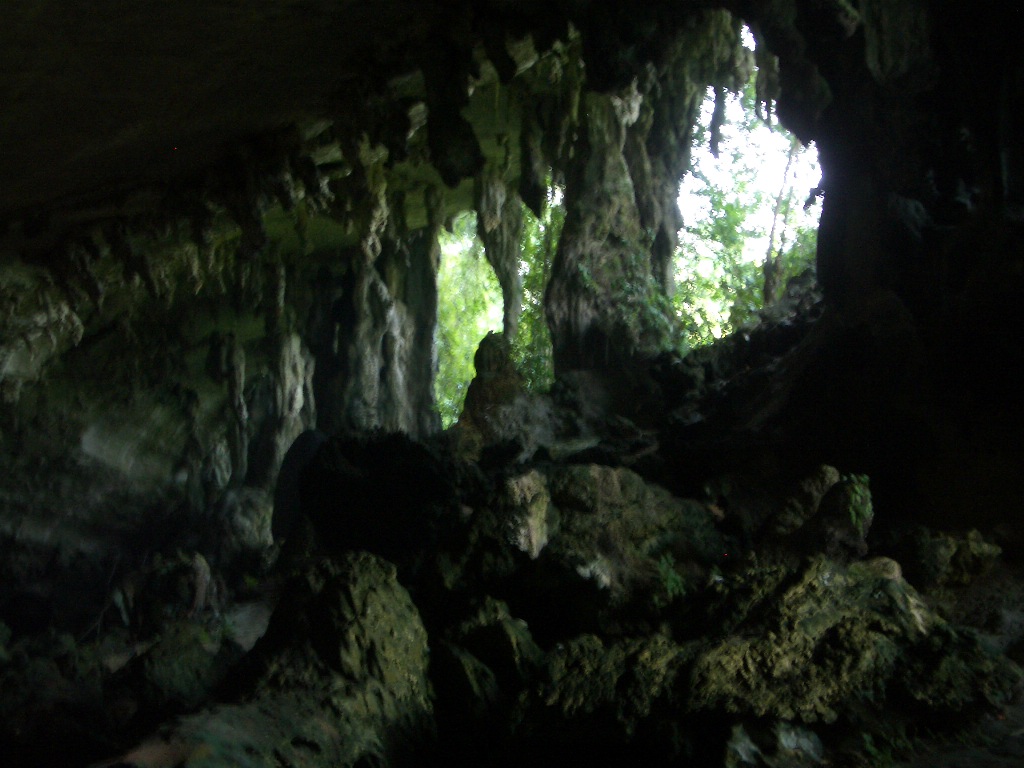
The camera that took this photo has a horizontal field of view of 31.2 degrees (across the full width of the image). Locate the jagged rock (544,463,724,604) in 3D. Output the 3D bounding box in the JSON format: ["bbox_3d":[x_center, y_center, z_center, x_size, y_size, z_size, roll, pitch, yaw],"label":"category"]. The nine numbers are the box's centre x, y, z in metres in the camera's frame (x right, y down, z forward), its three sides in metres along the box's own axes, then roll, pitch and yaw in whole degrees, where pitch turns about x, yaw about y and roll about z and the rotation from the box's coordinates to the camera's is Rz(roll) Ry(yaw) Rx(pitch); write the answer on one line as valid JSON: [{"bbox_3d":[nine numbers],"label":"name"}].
[{"bbox_3d":[0.801,0.978,12.000,1.150,0.880,0.950,0,0,0],"label":"jagged rock"}]

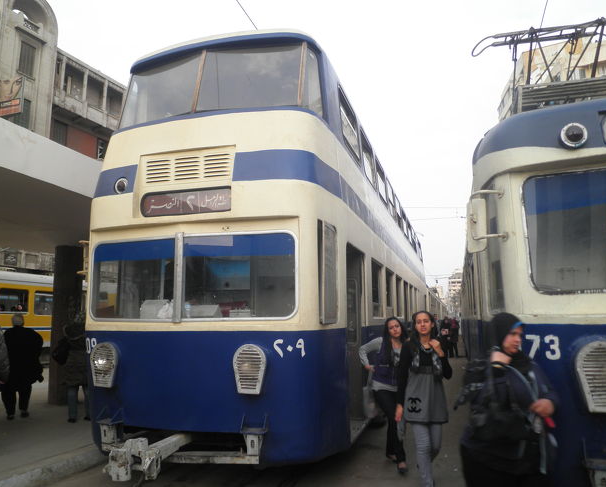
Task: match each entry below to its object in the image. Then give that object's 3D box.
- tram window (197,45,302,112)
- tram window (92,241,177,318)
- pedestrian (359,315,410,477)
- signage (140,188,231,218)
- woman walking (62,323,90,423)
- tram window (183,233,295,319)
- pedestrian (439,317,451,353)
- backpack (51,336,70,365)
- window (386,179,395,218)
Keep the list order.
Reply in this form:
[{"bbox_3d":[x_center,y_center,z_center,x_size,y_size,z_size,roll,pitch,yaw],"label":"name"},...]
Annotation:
[{"bbox_3d":[-0.489,-1.573,4.609,0.987,0.708,0.100,-2,-21,7],"label":"tram window"},{"bbox_3d":[-1.512,0.324,4.324,0.965,0.735,0.070,-5,-9,24],"label":"tram window"},{"bbox_3d":[0.964,1.658,5.489,0.560,1.610,0.450,0,-9,-5],"label":"pedestrian"},{"bbox_3d":[-1.032,-0.355,4.256,0.885,0.219,0.060,-3,-9,17],"label":"signage"},{"bbox_3d":[-3.437,1.875,7.410,0.500,1.590,0.400,0,-9,-6],"label":"woman walking"},{"bbox_3d":[-0.529,0.266,4.029,0.974,0.735,0.070,-2,-9,9],"label":"tram window"},{"bbox_3d":[5.691,3.729,19.463,0.500,1.600,0.380,-3,-9,14],"label":"pedestrian"},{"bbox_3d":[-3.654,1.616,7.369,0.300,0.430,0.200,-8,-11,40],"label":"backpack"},{"bbox_3d":[1.591,-0.800,8.870,0.070,0.540,1.000,-7,-10,16],"label":"window"}]

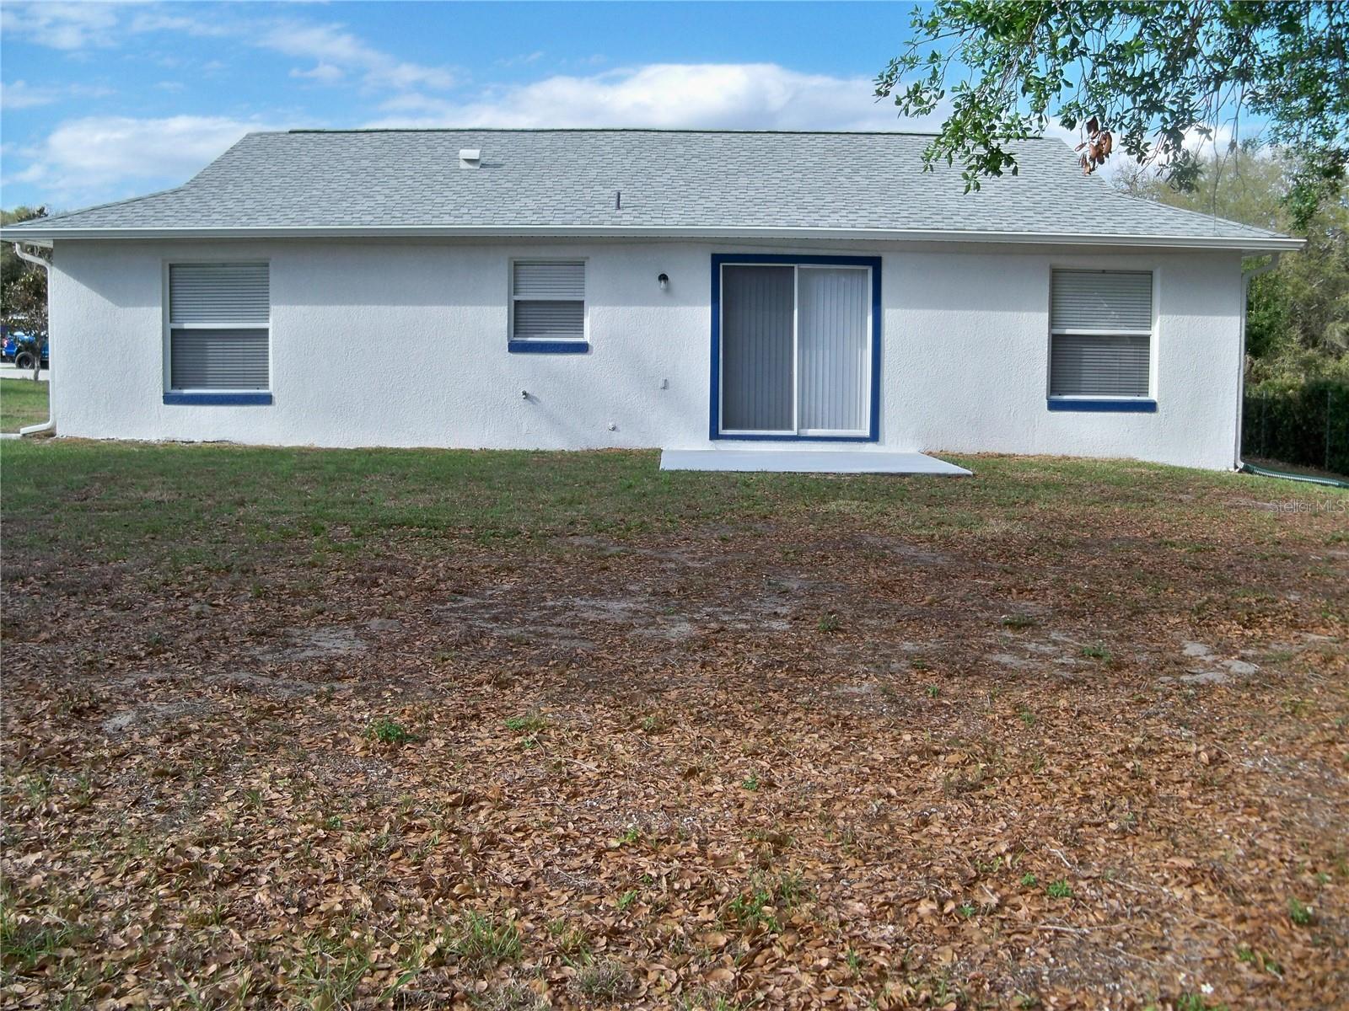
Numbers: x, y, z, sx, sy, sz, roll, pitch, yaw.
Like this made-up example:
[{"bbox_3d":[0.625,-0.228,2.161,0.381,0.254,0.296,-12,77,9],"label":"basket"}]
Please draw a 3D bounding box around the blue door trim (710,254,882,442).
[{"bbox_3d":[1.429,-1.851,16.124,2.007,2.202,0.120,0,5,0],"label":"blue door trim"}]

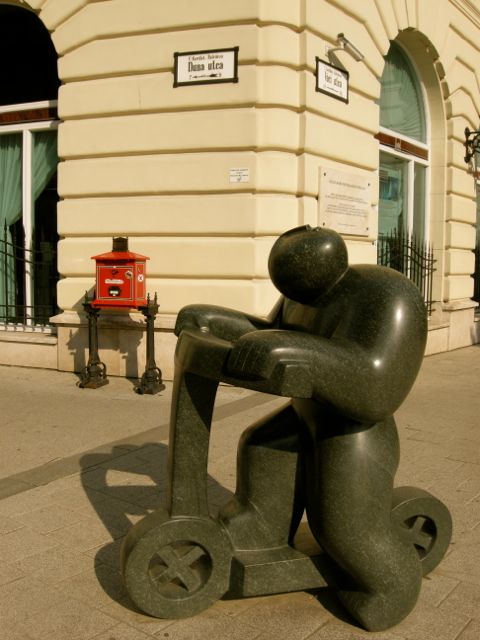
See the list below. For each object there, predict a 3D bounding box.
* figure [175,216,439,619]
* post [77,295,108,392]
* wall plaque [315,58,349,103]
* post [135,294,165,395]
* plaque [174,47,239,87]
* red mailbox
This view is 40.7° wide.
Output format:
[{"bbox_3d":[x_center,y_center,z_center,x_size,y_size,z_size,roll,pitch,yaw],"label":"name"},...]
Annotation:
[{"bbox_3d":[0.315,0.398,2.813,1.056,1.609,0.799,-1,5,-20],"label":"figure"},{"bbox_3d":[-1.756,0.220,7.791,0.236,1.127,0.369,2,5,19],"label":"post"},{"bbox_3d":[1.169,-2.982,8.098,0.041,0.405,0.810,4,6,38],"label":"wall plaque"},{"bbox_3d":[-1.033,0.252,7.508,0.236,1.127,0.369,2,5,19],"label":"post"},{"bbox_3d":[-0.412,-3.039,7.792,0.820,0.405,0.041,2,5,19],"label":"plaque"},{"bbox_3d":[-1.388,-0.560,7.588,0.564,0.820,0.379,2,5,19],"label":"red mailbox"}]

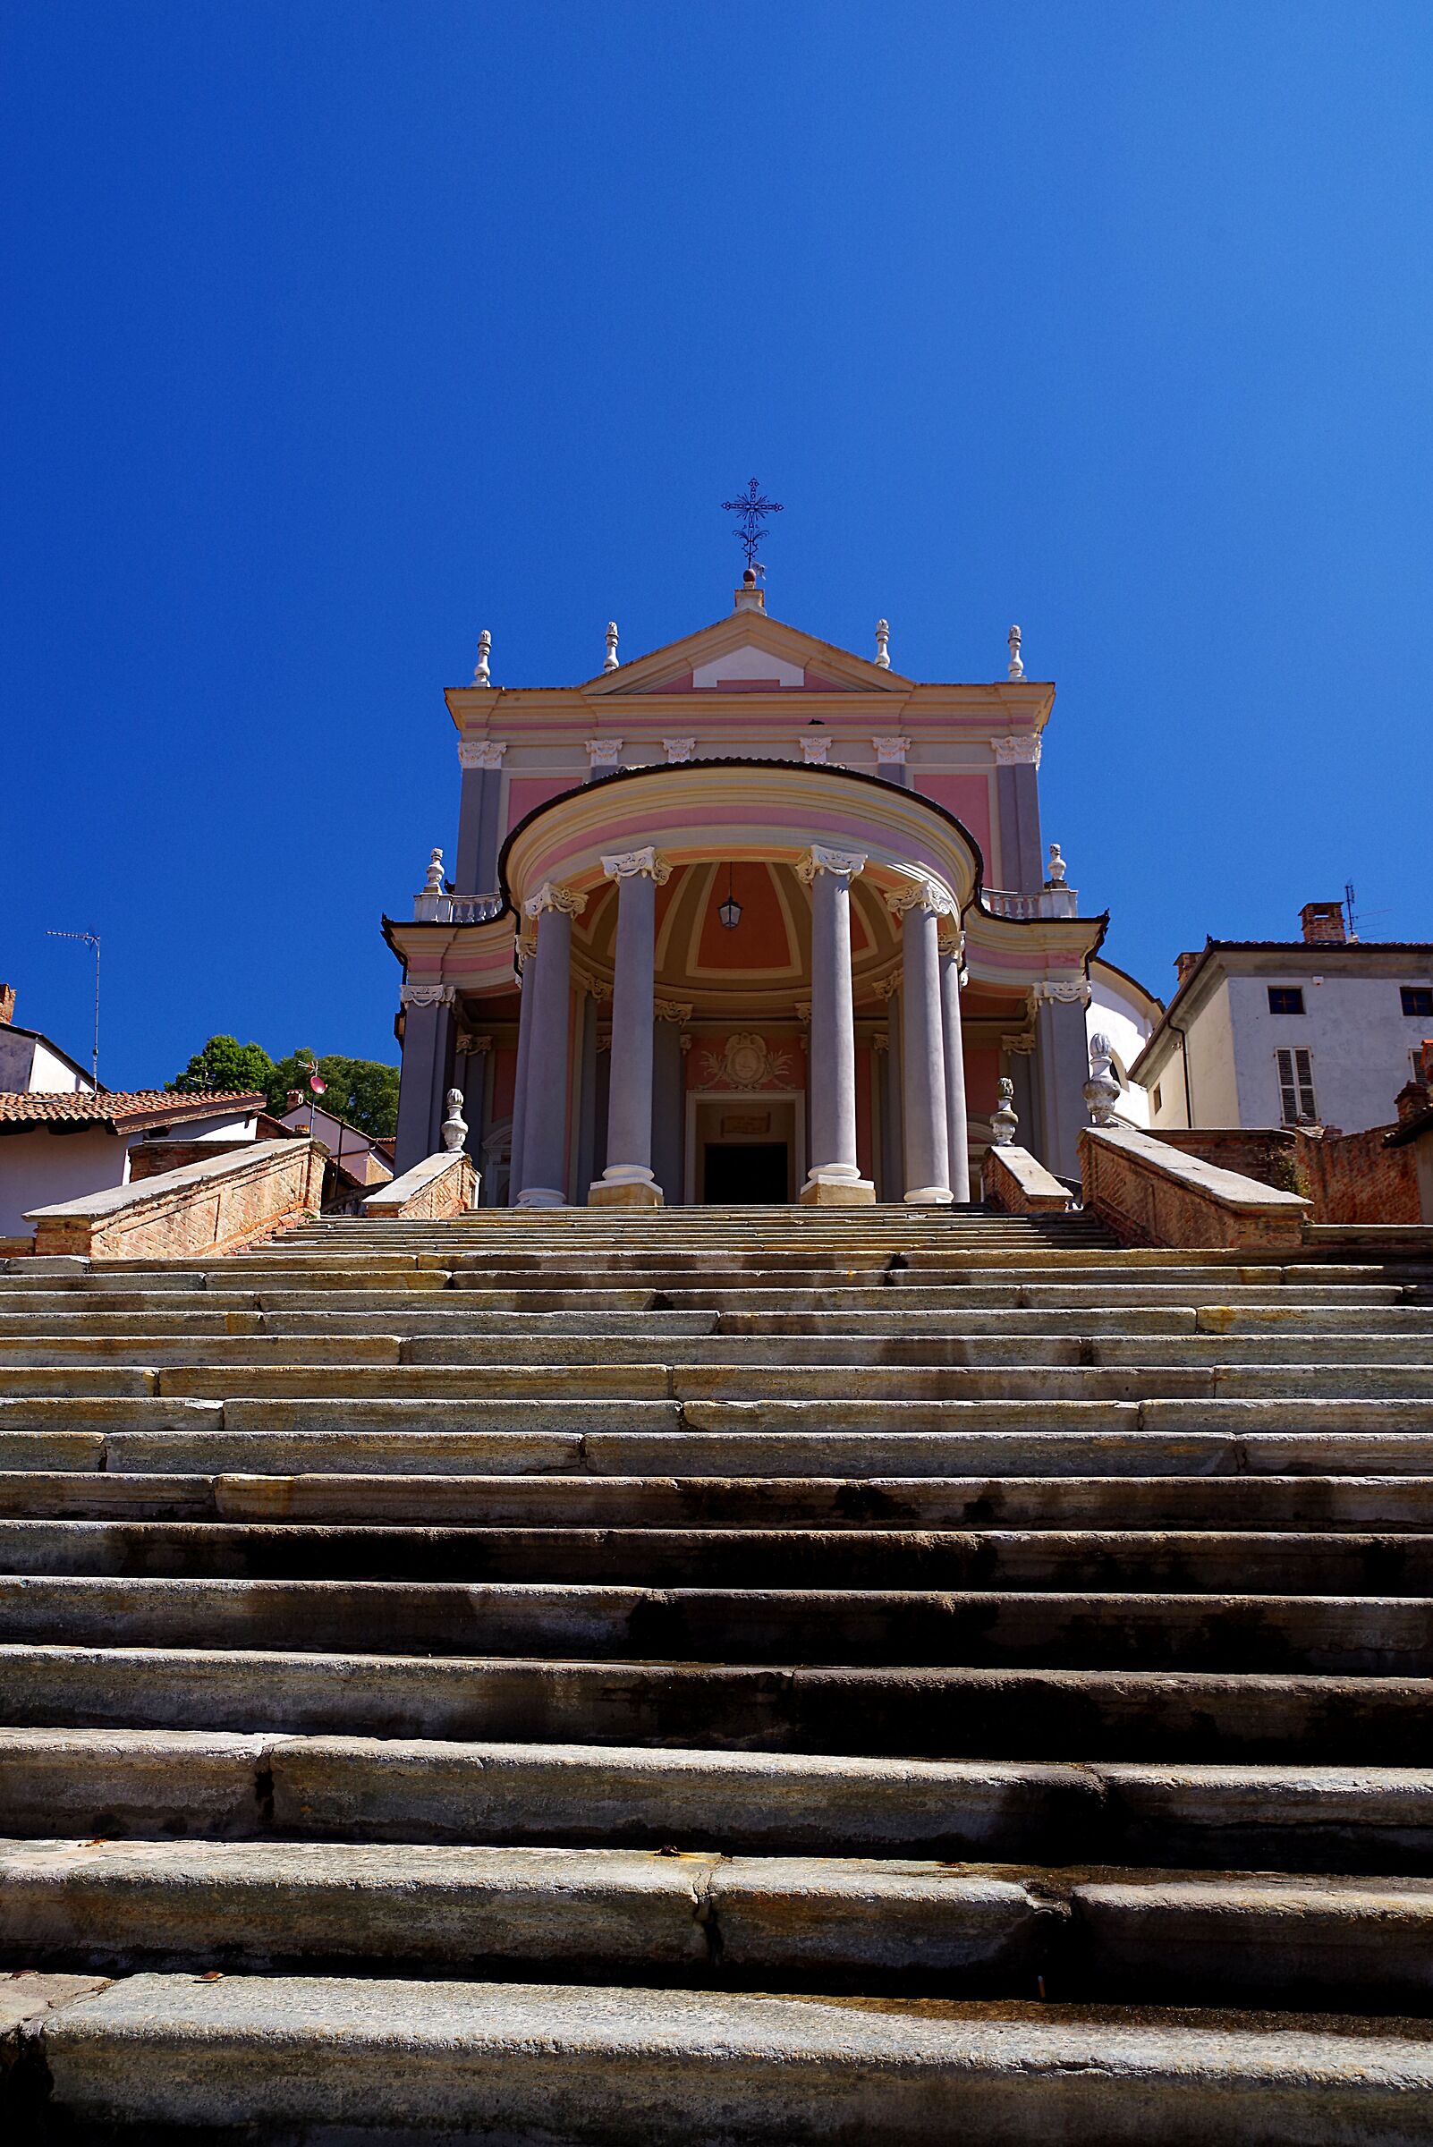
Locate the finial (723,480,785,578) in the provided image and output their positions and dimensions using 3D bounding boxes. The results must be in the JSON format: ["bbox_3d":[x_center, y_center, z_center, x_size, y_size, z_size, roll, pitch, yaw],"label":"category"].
[{"bbox_3d":[0.880,-13.417,39.475,1.487,2.746,0.250,0,-17,2],"label":"finial"}]

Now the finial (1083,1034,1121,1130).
[{"bbox_3d":[4.042,0.075,16.909,0.384,1.032,0.384,0,-17,2],"label":"finial"}]

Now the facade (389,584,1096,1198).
[{"bbox_3d":[0.570,-4.885,32.004,14.369,17.902,11.000,0,-17,2],"label":"facade"}]

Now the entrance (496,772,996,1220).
[{"bbox_3d":[0.343,-0.318,28.283,8.963,6.964,6.800,0,-17,2],"label":"entrance"}]

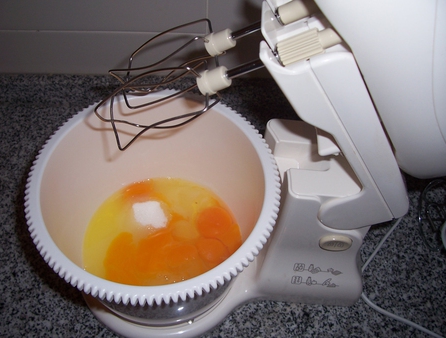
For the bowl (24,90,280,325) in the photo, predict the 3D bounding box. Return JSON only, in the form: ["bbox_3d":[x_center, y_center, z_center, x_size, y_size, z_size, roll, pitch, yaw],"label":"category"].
[{"bbox_3d":[-0.063,0.050,0.450,0.219,0.145,0.219,5,55,0],"label":"bowl"}]

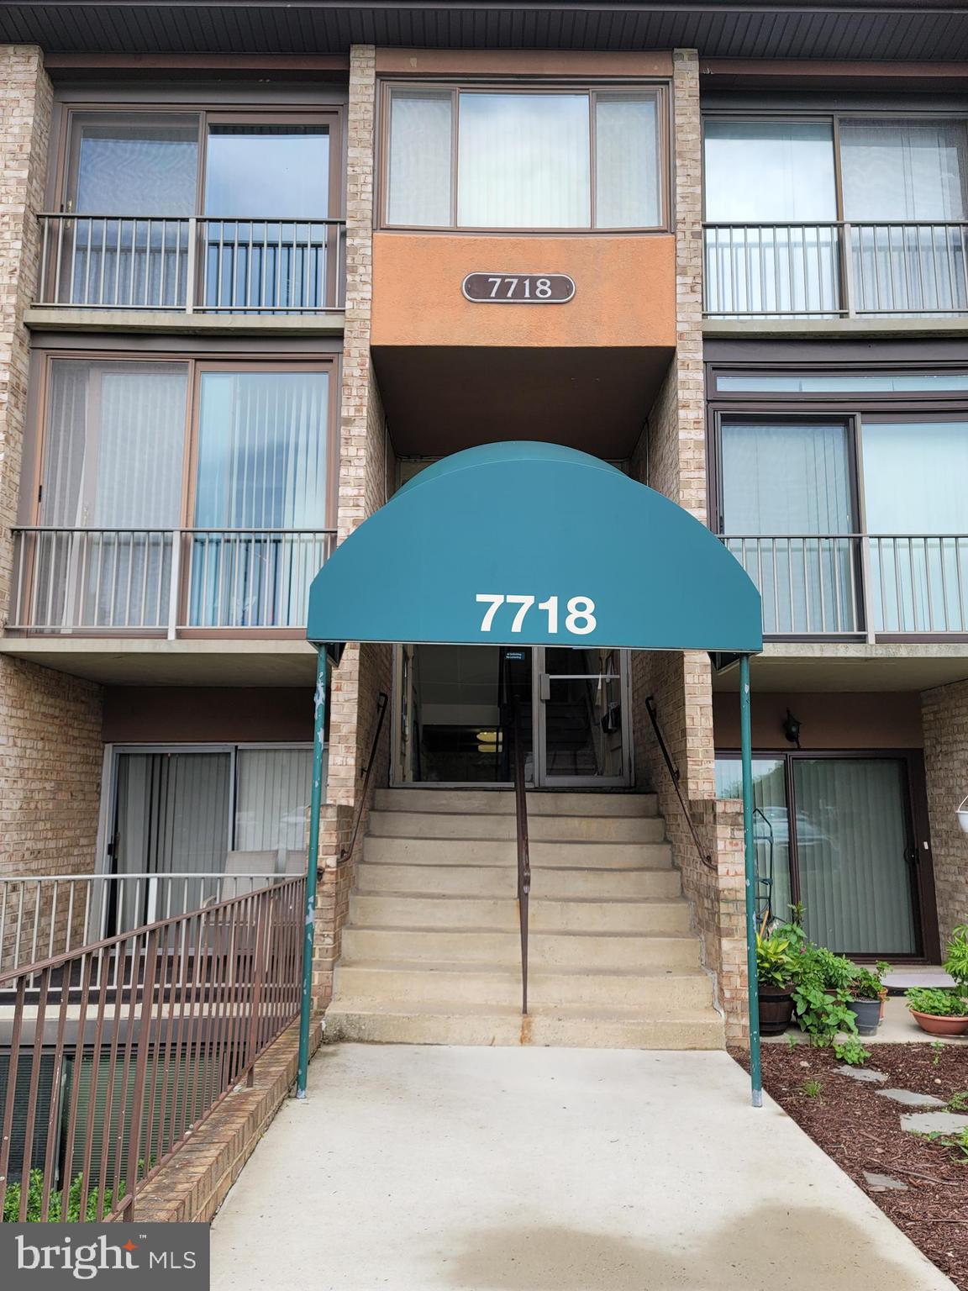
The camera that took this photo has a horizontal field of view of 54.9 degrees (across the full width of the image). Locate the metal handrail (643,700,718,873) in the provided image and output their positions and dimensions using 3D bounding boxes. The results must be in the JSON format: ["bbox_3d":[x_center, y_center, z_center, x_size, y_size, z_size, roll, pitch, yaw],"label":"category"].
[{"bbox_3d":[1.389,0.922,6.806,0.110,1.300,2.000,0,-8,0],"label":"metal handrail"}]

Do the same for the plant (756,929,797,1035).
[{"bbox_3d":[2.097,2.413,6.718,0.340,0.724,0.340,0,-9,0],"label":"plant"}]

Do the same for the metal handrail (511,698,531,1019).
[{"bbox_3d":[0.265,1.326,6.815,0.070,2.133,2.280,0,-8,0],"label":"metal handrail"}]

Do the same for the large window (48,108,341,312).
[{"bbox_3d":[-2.426,-3.664,7.936,2.413,2.060,0.120,0,-9,0],"label":"large window"}]

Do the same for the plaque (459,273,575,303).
[{"bbox_3d":[0.282,-2.895,7.547,0.915,0.264,0.040,0,-9,0],"label":"plaque"}]

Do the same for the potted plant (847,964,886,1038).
[{"bbox_3d":[2.662,2.480,6.537,0.250,0.438,0.250,0,-8,0],"label":"potted plant"}]

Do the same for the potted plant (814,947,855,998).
[{"bbox_3d":[2.639,2.553,7.003,0.340,0.546,0.340,0,-9,0],"label":"potted plant"}]

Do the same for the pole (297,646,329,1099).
[{"bbox_3d":[-0.890,1.139,4.844,0.055,2.286,0.055,1,-8,0],"label":"pole"}]

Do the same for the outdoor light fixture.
[{"bbox_3d":[3.084,0.827,9.284,0.200,0.402,0.220,0,-9,0],"label":"outdoor light fixture"}]

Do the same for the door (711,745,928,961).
[{"bbox_3d":[3.120,2.048,9.212,2.400,2.005,0.120,0,-9,0],"label":"door"}]

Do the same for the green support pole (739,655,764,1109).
[{"bbox_3d":[1.367,1.160,4.772,0.055,2.254,0.055,1,-8,0],"label":"green support pole"}]

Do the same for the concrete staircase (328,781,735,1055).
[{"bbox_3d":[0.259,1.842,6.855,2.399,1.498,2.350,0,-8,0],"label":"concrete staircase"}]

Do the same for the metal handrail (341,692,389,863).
[{"bbox_3d":[-0.912,0.916,7.215,0.130,1.322,2.150,0,-9,0],"label":"metal handrail"}]

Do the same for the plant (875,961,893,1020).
[{"bbox_3d":[2.943,2.554,6.925,0.170,0.410,0.170,0,-8,0],"label":"plant"}]

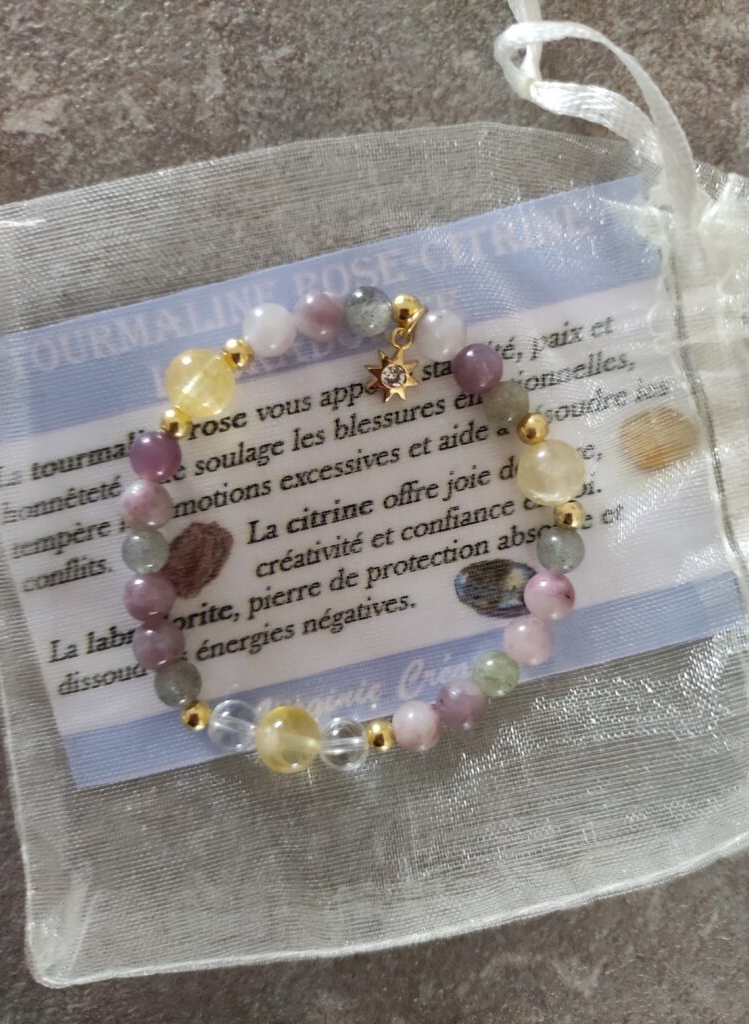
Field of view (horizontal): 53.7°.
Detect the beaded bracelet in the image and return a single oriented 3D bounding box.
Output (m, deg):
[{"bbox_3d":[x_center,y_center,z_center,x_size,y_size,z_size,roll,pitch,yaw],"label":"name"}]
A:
[{"bbox_3d":[-0.002,0.003,0.091,0.057,0.008,0.060,0,94,-2],"label":"beaded bracelet"}]

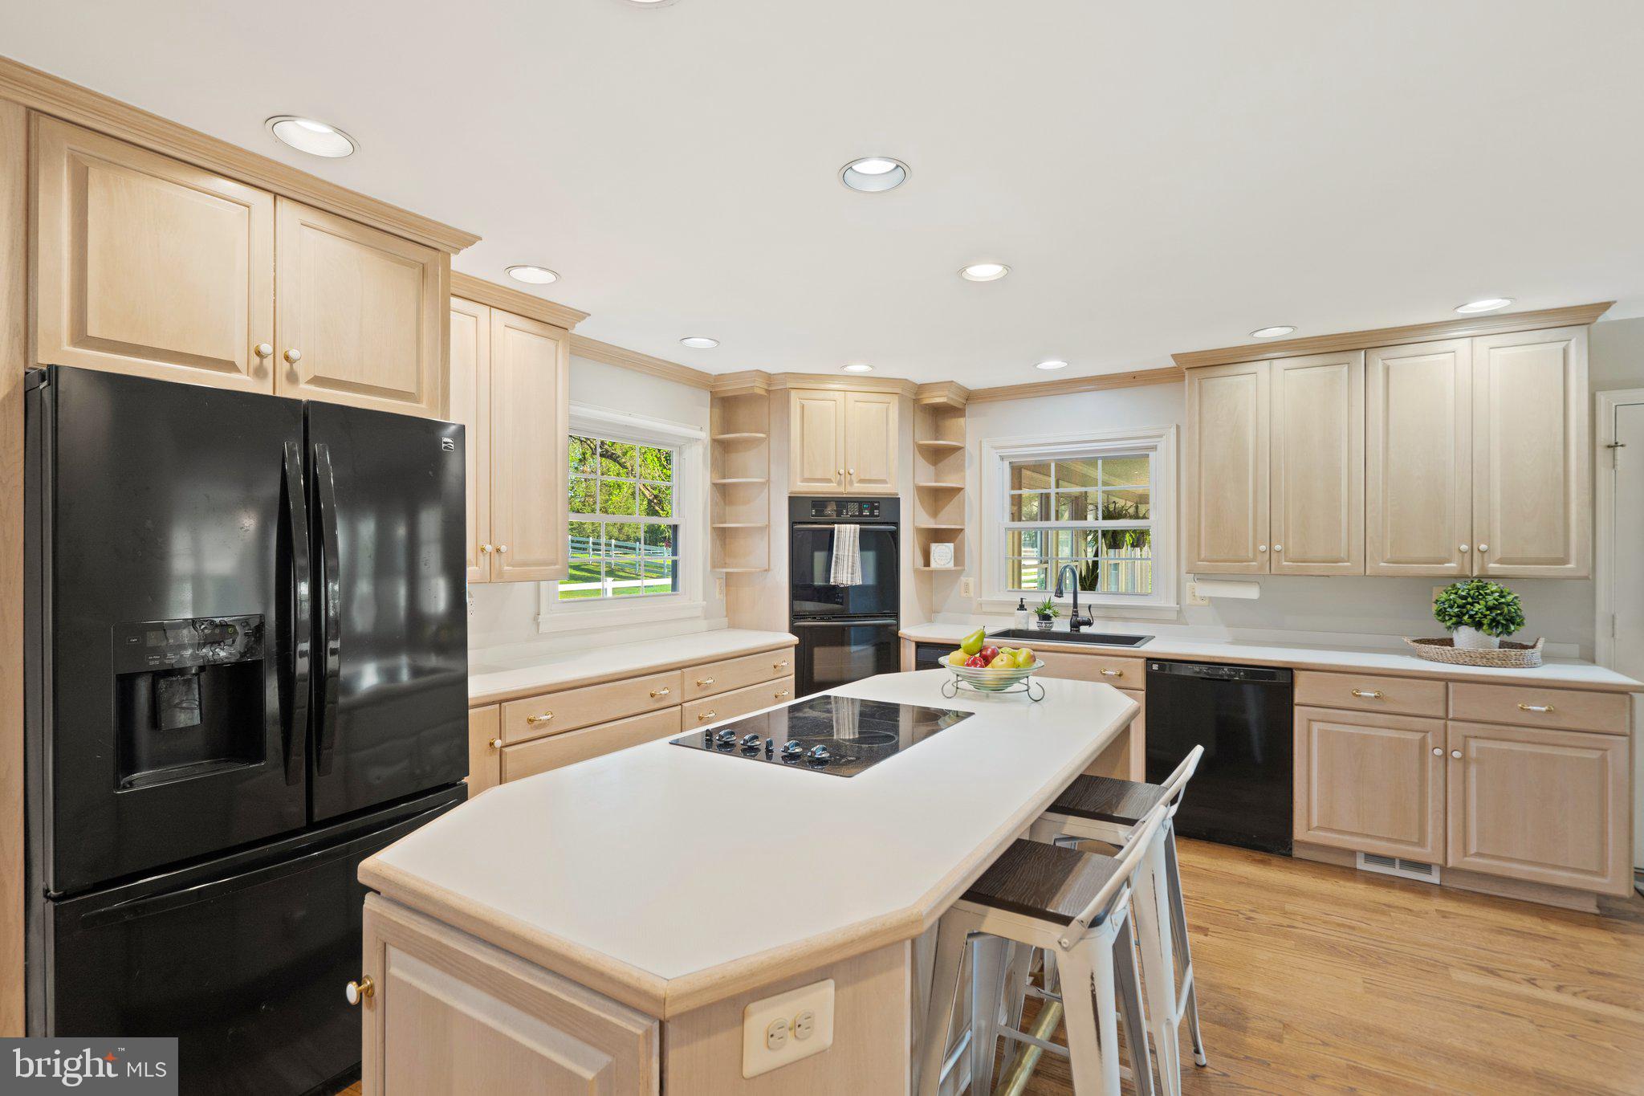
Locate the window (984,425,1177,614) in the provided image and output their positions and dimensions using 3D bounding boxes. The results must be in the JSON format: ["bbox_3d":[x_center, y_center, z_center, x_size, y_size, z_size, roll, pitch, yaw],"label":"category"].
[{"bbox_3d":[1.515,-0.176,4.395,1.157,1.040,0.120,0,0,32],"label":"window"}]

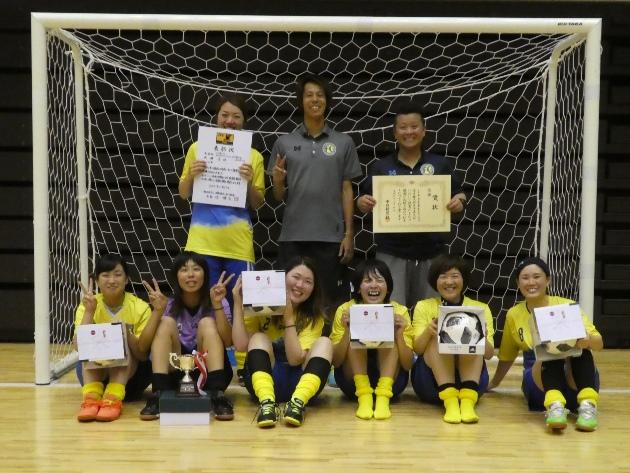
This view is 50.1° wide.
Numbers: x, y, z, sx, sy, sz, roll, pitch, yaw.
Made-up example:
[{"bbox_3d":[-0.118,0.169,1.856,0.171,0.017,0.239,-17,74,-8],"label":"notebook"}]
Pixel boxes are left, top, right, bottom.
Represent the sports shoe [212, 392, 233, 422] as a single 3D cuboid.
[{"bbox_3d":[-0.453,0.822,3.355,0.100,0.108,0.260,0,3,-9],"label":"sports shoe"}]

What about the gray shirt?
[{"bbox_3d":[0.003,-0.319,3.906,0.545,0.690,0.270,1,3,0],"label":"gray shirt"}]

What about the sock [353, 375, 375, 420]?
[{"bbox_3d":[0.245,0.801,3.418,0.100,0.170,0.240,1,3,2],"label":"sock"}]

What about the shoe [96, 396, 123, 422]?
[{"bbox_3d":[-0.998,0.818,3.323,0.103,0.107,0.258,0,3,-7],"label":"shoe"}]

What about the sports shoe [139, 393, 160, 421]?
[{"bbox_3d":[-0.789,0.826,3.380,0.098,0.100,0.260,1,3,4],"label":"sports shoe"}]

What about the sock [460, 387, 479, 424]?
[{"bbox_3d":[0.761,0.827,3.352,0.092,0.122,0.225,1,3,8],"label":"sock"}]

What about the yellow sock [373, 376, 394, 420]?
[{"bbox_3d":[0.345,0.800,3.379,0.092,0.165,0.230,1,3,6],"label":"yellow sock"}]

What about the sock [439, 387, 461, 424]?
[{"bbox_3d":[0.683,0.827,3.367,0.100,0.130,0.235,1,3,12],"label":"sock"}]

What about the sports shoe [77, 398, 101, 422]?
[{"bbox_3d":[-1.100,0.824,3.352,0.098,0.100,0.260,0,3,-8],"label":"sports shoe"}]

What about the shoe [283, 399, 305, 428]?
[{"bbox_3d":[-0.078,0.826,3.258,0.099,0.110,0.260,11,-3,9],"label":"shoe"}]

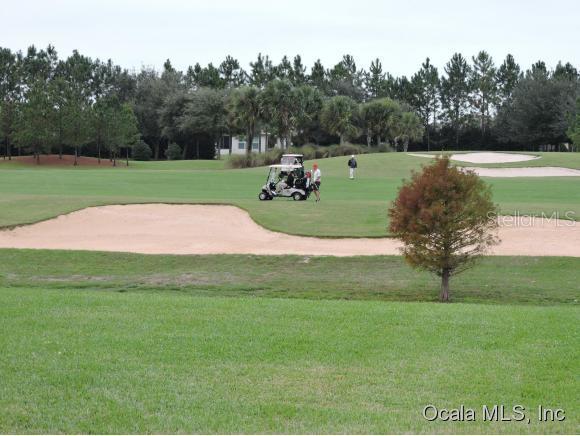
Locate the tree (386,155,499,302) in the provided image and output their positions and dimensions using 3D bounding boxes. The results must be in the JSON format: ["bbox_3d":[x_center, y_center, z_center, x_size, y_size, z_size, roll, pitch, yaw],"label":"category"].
[{"bbox_3d":[3.280,0.214,43.000,2.330,3.100,2.280,0,2,0],"label":"tree"}]

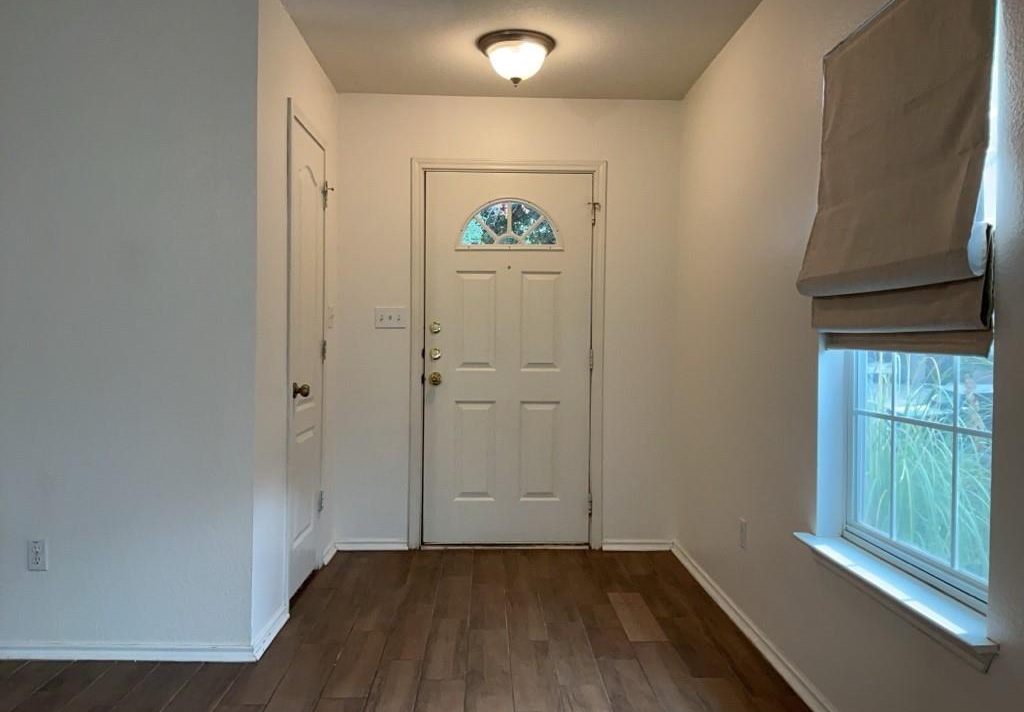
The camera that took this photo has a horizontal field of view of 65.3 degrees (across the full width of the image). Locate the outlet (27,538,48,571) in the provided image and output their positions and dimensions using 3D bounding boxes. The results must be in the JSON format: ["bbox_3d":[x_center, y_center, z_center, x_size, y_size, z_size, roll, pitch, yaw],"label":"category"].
[{"bbox_3d":[-1.663,0.699,2.799,0.071,0.115,0.008,1,1,-2],"label":"outlet"}]

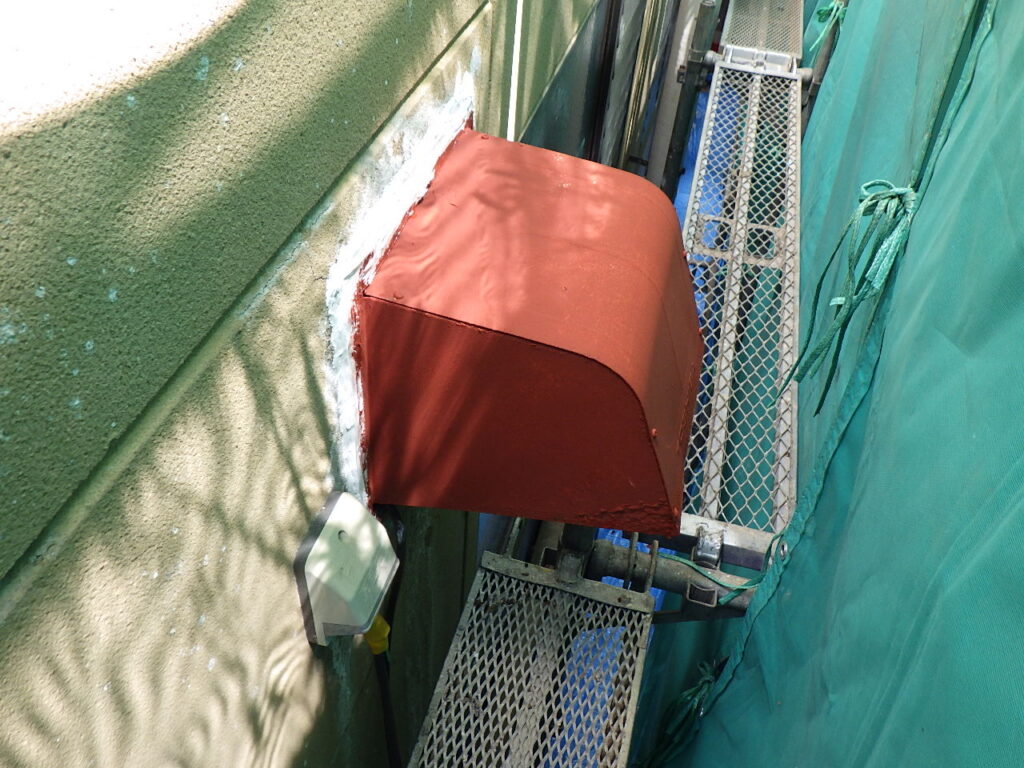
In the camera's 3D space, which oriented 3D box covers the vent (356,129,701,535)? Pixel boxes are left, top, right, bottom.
[{"bbox_3d":[0.058,-0.042,0.958,0.341,0.309,0.345,14,44,7],"label":"vent"}]

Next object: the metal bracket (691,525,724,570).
[{"bbox_3d":[0.278,0.243,1.196,0.042,0.051,0.063,14,44,7],"label":"metal bracket"}]

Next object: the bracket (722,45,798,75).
[{"bbox_3d":[0.749,-0.963,2.517,0.227,0.051,0.121,14,44,7],"label":"bracket"}]

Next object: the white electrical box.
[{"bbox_3d":[-0.158,0.191,0.817,0.069,0.139,0.088,14,44,7],"label":"white electrical box"}]

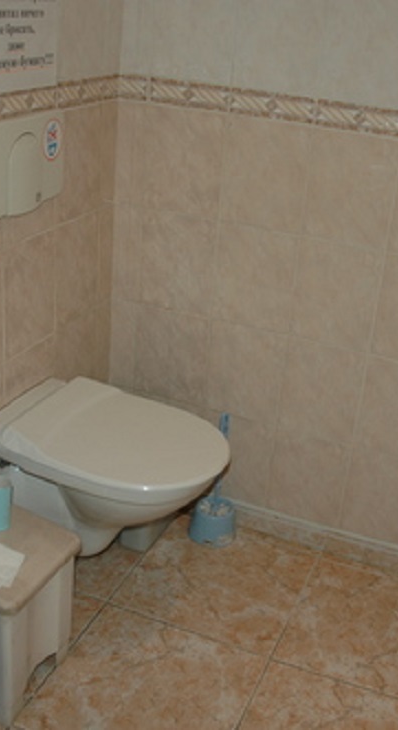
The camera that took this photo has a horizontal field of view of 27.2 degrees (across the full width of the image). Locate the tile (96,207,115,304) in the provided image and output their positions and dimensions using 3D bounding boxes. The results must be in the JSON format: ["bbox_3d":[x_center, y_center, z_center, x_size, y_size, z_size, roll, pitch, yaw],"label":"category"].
[{"bbox_3d":[-0.243,-0.282,2.107,0.010,0.250,0.080,14,26,19],"label":"tile"}]

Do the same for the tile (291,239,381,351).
[{"bbox_3d":[0.315,-0.159,1.916,0.200,0.252,0.010,14,26,19],"label":"tile"}]

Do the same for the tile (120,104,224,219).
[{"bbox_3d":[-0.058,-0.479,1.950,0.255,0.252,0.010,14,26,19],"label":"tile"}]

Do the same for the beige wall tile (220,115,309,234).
[{"bbox_3d":[0.149,-0.429,1.876,0.200,0.252,0.010,14,26,19],"label":"beige wall tile"}]

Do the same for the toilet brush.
[{"bbox_3d":[0.053,0.289,2.175,0.125,0.375,0.125,14,26,19],"label":"toilet brush"}]

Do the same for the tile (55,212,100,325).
[{"bbox_3d":[-0.288,-0.225,1.956,0.010,0.252,0.200,14,26,19],"label":"tile"}]

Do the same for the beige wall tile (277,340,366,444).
[{"bbox_3d":[0.302,0.066,2.048,0.200,0.250,0.010,14,26,19],"label":"beige wall tile"}]

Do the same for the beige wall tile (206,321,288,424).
[{"bbox_3d":[0.114,0.025,2.085,0.200,0.252,0.010,14,26,19],"label":"beige wall tile"}]

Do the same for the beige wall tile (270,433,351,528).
[{"bbox_3d":[0.285,0.294,2.168,0.200,0.247,0.010,14,26,19],"label":"beige wall tile"}]

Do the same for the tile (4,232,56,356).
[{"bbox_3d":[-0.374,-0.159,1.815,0.010,0.250,0.200,14,26,19],"label":"tile"}]

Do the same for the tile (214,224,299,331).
[{"bbox_3d":[0.135,-0.212,2.022,0.200,0.250,0.010,14,26,19],"label":"tile"}]

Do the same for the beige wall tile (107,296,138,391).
[{"bbox_3d":[-0.201,-0.051,2.196,0.085,0.252,0.010,14,26,19],"label":"beige wall tile"}]

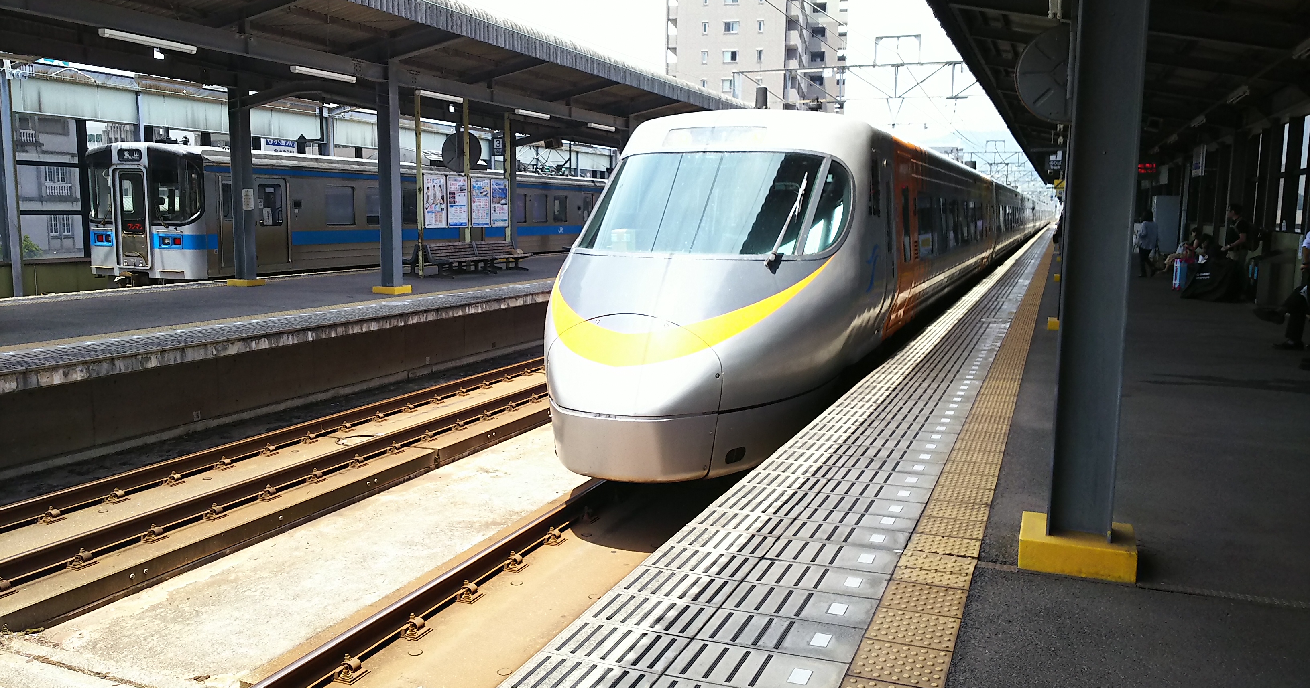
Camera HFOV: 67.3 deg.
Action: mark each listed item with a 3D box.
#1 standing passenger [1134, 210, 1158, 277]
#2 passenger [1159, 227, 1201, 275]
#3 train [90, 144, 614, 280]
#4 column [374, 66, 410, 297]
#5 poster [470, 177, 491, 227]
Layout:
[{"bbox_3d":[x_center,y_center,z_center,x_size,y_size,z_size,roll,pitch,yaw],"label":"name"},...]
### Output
[{"bbox_3d":[11.652,-2.375,23.323,0.460,1.570,0.420,-5,10,-37],"label":"standing passenger"},{"bbox_3d":[11.373,-1.929,21.317,0.760,1.170,0.460,4,8,22],"label":"passenger"},{"bbox_3d":[-6.655,-3.431,28.791,2.850,3.660,20.200,4,8,22],"label":"train"},{"bbox_3d":[-4.518,-2.742,16.855,0.400,3.760,0.400,4,8,22],"label":"column"},{"bbox_3d":[-3.999,-3.262,22.699,0.030,1.100,0.800,4,8,22],"label":"poster"}]

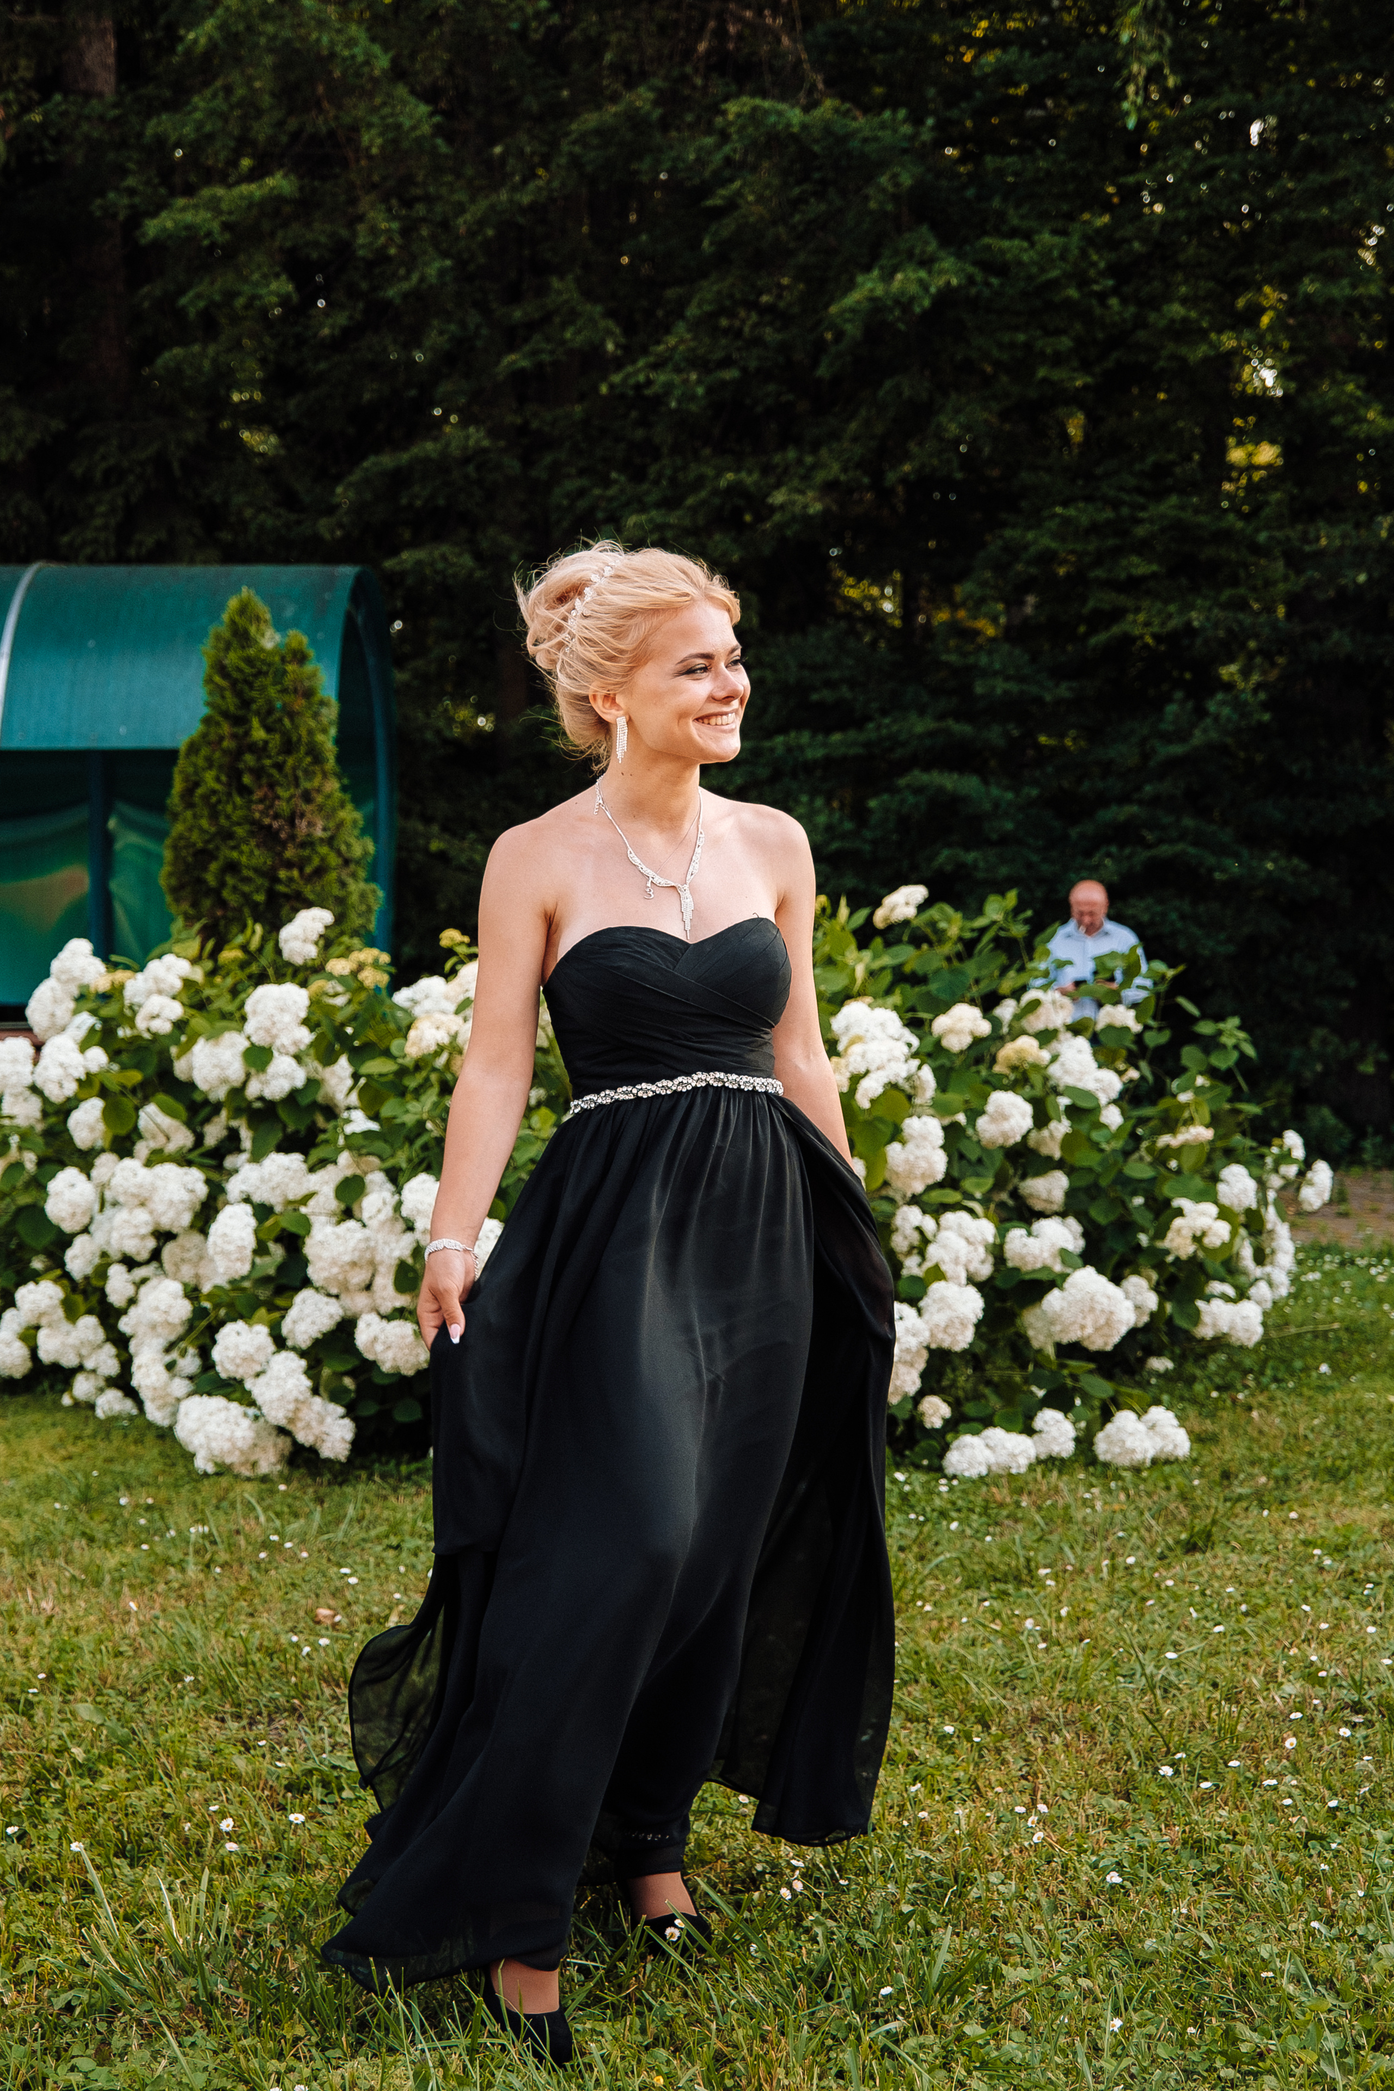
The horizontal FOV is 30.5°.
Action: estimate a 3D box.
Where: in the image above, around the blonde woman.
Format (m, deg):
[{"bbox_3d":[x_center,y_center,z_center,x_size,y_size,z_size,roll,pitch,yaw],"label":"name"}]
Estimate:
[{"bbox_3d":[-0.100,0.265,3.020,0.620,1.720,0.550,0,1,-26],"label":"blonde woman"}]

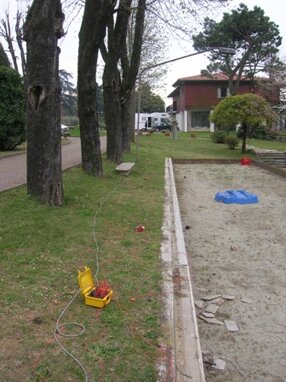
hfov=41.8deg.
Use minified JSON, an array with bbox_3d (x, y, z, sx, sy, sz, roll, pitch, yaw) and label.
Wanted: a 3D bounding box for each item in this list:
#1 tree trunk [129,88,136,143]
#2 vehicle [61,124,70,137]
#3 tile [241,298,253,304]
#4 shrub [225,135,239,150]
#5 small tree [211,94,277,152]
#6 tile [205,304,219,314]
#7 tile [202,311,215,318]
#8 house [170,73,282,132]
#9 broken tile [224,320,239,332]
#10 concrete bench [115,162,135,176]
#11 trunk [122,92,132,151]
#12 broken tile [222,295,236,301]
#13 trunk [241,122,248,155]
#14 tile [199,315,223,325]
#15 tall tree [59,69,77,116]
[{"bbox_3d":[-0.756,-5.264,25.979,0.620,3.820,0.620,0,10,0],"label":"tree trunk"},{"bbox_3d":[-10.717,-7.491,45.898,1.780,1.480,4.200,-8,13,-36],"label":"vehicle"},{"bbox_3d":[1.091,1.161,3.918,0.105,0.018,0.078,7,12,35],"label":"tile"},{"bbox_3d":[5.593,-3.055,23.620,0.920,0.970,0.900,0,10,0],"label":"shrub"},{"bbox_3d":[5.778,-3.890,21.452,3.900,3.550,3.800,0,10,0],"label":"small tree"},{"bbox_3d":[0.684,1.178,3.725,0.105,0.018,0.140,5,11,28],"label":"tile"},{"bbox_3d":[0.633,1.200,3.595,0.085,0.018,0.110,-3,10,-19],"label":"tile"},{"bbox_3d":[10.900,-12.624,53.108,14.000,8.210,12.500,0,10,0],"label":"house"},{"bbox_3d":[0.746,1.125,3.143,0.085,0.016,0.168,0,10,0],"label":"broken tile"},{"bbox_3d":[-0.615,-0.788,13.506,0.460,0.260,2.100,0,10,2],"label":"concrete bench"},{"bbox_3d":[-0.939,-4.028,21.733,0.620,3.650,0.620,0,10,0],"label":"trunk"},{"bbox_3d":[0.848,1.033,3.659,0.125,0.018,0.085,0,10,0],"label":"broken tile"},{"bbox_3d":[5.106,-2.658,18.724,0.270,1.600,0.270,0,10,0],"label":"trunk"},{"bbox_3d":[0.594,1.097,3.243,0.240,0.030,0.110,8,13,38],"label":"tile"},{"bbox_3d":[-16.504,-17.630,73.038,9.500,12.330,9.500,0,10,0],"label":"tall tree"}]

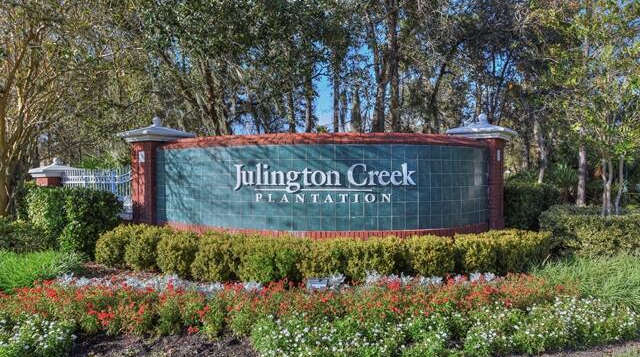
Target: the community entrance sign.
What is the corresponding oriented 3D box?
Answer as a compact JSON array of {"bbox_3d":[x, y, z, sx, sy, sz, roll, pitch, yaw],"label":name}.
[{"bbox_3d":[-0.030,0.090,6.950,6.950,2.300,2.100,0,1,0],"label":"community entrance sign"}]

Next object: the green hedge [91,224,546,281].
[{"bbox_3d":[0.050,0.990,5.900,6.500,0.560,1.500,0,1,0],"label":"green hedge"}]

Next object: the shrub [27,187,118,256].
[{"bbox_3d":[-4.450,0.700,7.700,1.600,1.120,1.100,0,1,18],"label":"shrub"}]

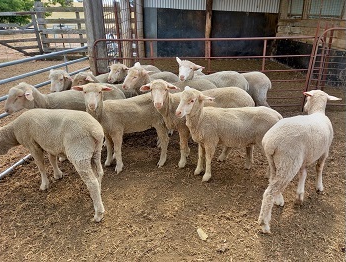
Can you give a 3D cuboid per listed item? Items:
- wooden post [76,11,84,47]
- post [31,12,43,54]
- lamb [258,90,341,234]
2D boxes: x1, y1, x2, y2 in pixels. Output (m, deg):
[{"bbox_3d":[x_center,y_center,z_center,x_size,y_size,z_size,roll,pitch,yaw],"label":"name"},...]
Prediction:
[{"bbox_3d":[-3.380,-3.631,9.362,0.150,1.650,0.120,-1,24,0],"label":"wooden post"},{"bbox_3d":[-5.190,-3.786,9.776,0.170,1.640,0.120,-1,24,0],"label":"post"},{"bbox_3d":[0.860,0.169,1.791,0.820,0.840,0.320,-21,31,-38],"label":"lamb"}]

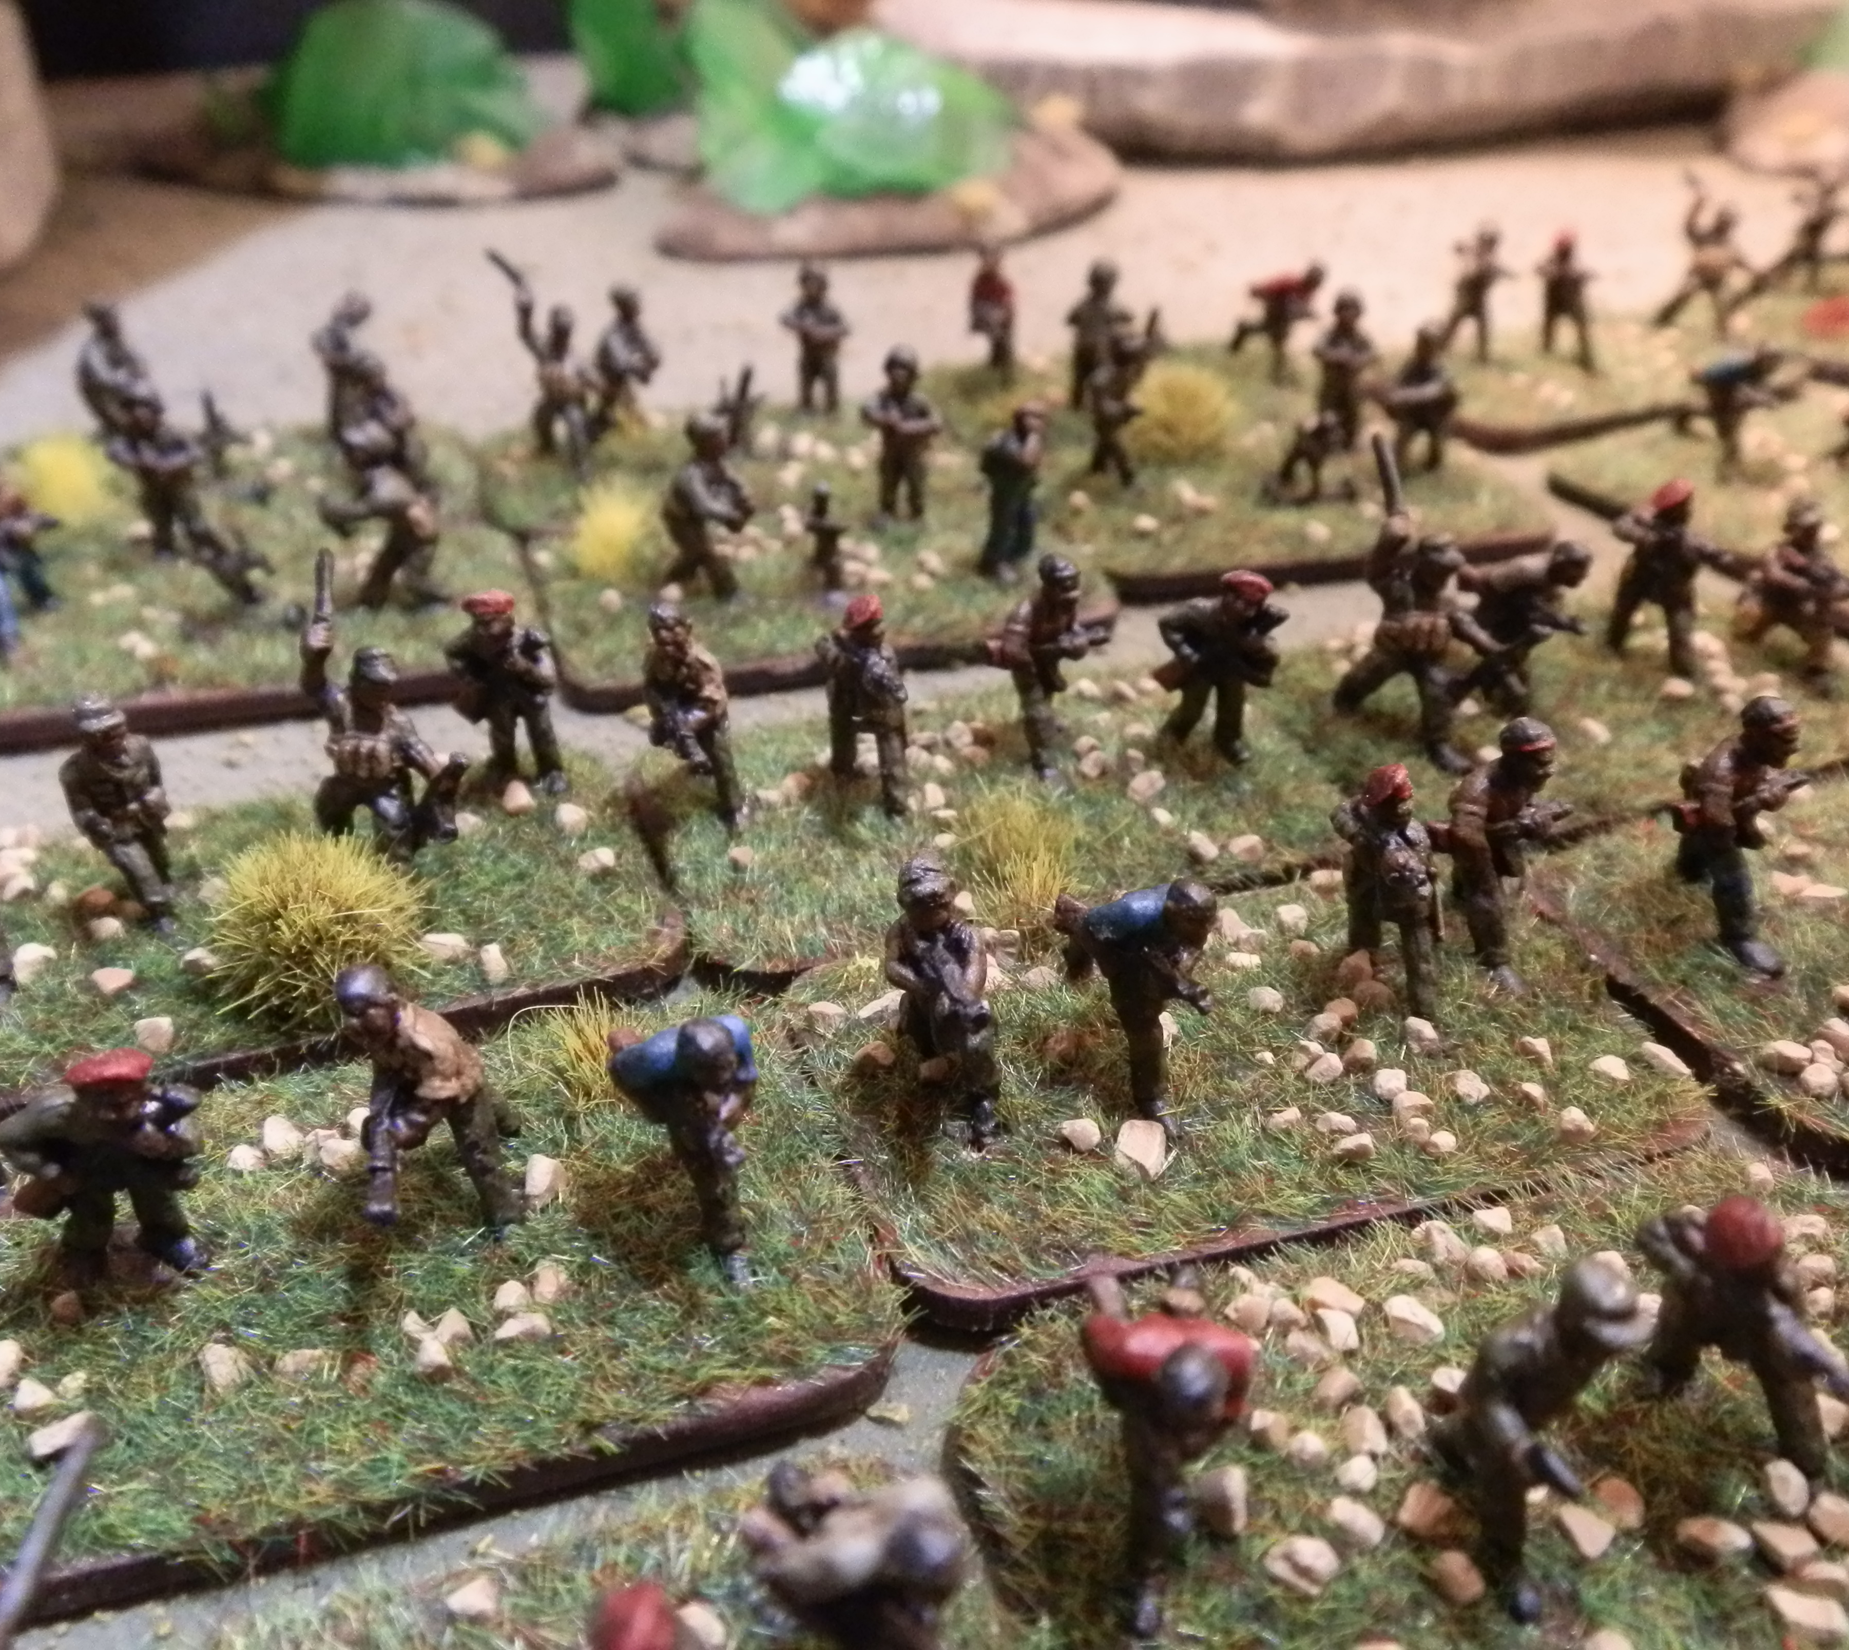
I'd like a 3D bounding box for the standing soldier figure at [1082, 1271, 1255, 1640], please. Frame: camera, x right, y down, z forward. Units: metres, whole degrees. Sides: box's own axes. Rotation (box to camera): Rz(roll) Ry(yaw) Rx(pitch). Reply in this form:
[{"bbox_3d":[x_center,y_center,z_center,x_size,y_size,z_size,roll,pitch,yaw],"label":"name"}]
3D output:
[{"bbox_3d":[0.010,0.025,0.072,0.007,0.016,0.011,-4,29,-7],"label":"standing soldier figure"}]

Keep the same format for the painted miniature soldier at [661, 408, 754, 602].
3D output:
[{"bbox_3d":[-0.019,-0.029,0.160,0.008,0.016,0.008,25,39,35],"label":"painted miniature soldier"}]

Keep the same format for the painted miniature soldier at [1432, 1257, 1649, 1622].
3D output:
[{"bbox_3d":[0.022,0.022,0.064,0.008,0.014,0.007,13,32,31],"label":"painted miniature soldier"}]

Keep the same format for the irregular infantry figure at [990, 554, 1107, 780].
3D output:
[{"bbox_3d":[0.009,-0.011,0.128,0.009,0.016,0.006,4,28,16],"label":"irregular infantry figure"}]

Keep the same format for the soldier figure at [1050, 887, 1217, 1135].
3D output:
[{"bbox_3d":[0.012,0.009,0.099,0.010,0.015,0.007,27,40,36],"label":"soldier figure"}]

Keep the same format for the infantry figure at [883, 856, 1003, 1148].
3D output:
[{"bbox_3d":[0.001,0.009,0.096,0.007,0.017,0.008,-5,32,-9],"label":"infantry figure"}]

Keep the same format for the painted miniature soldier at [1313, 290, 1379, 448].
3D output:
[{"bbox_3d":[0.052,-0.056,0.218,0.008,0.019,0.006,5,29,10],"label":"painted miniature soldier"}]

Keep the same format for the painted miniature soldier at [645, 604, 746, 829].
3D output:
[{"bbox_3d":[-0.017,-0.008,0.134,0.007,0.018,0.008,3,29,6],"label":"painted miniature soldier"}]

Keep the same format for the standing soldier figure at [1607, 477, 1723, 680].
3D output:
[{"bbox_3d":[0.061,-0.021,0.147,0.009,0.017,0.007,-4,31,-7],"label":"standing soldier figure"}]

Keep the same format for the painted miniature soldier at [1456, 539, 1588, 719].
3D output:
[{"bbox_3d":[0.044,-0.015,0.133,0.010,0.013,0.007,4,28,16],"label":"painted miniature soldier"}]

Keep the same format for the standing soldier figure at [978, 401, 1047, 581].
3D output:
[{"bbox_3d":[0.009,-0.033,0.180,0.007,0.018,0.007,-24,36,-36],"label":"standing soldier figure"}]

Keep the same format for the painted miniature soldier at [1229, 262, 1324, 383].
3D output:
[{"bbox_3d":[0.043,-0.062,0.218,0.011,0.014,0.007,10,32,15],"label":"painted miniature soldier"}]

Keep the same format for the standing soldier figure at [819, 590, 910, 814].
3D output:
[{"bbox_3d":[-0.004,-0.008,0.127,0.007,0.016,0.005,-14,34,-23],"label":"standing soldier figure"}]

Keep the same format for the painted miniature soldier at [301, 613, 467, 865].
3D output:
[{"bbox_3d":[-0.038,-0.006,0.125,0.011,0.016,0.010,-14,28,-18],"label":"painted miniature soldier"}]

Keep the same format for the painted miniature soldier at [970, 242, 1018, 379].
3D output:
[{"bbox_3d":[0.009,-0.071,0.248,0.007,0.018,0.007,16,33,28],"label":"painted miniature soldier"}]

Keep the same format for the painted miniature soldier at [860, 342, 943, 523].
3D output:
[{"bbox_3d":[-0.002,-0.041,0.187,0.009,0.017,0.006,-5,27,0],"label":"painted miniature soldier"}]

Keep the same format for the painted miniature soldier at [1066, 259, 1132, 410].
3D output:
[{"bbox_3d":[0.023,-0.064,0.233,0.008,0.019,0.006,0,28,1],"label":"painted miniature soldier"}]

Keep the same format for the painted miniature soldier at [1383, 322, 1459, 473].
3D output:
[{"bbox_3d":[0.059,-0.051,0.211,0.008,0.017,0.008,22,36,35],"label":"painted miniature soldier"}]

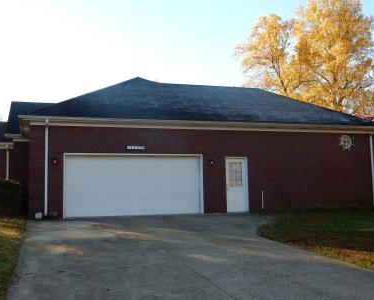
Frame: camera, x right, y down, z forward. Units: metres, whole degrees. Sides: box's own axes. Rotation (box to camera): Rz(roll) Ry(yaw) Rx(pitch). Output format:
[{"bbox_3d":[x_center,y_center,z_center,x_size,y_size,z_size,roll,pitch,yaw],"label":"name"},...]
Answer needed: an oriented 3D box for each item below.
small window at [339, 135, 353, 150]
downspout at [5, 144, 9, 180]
[{"bbox_3d":[6.524,-0.312,20.377,0.610,0.630,0.100,1,-6,-18],"label":"small window"},{"bbox_3d":[-8.439,1.348,23.383,0.100,3.200,0.100,1,-6,-18],"label":"downspout"}]

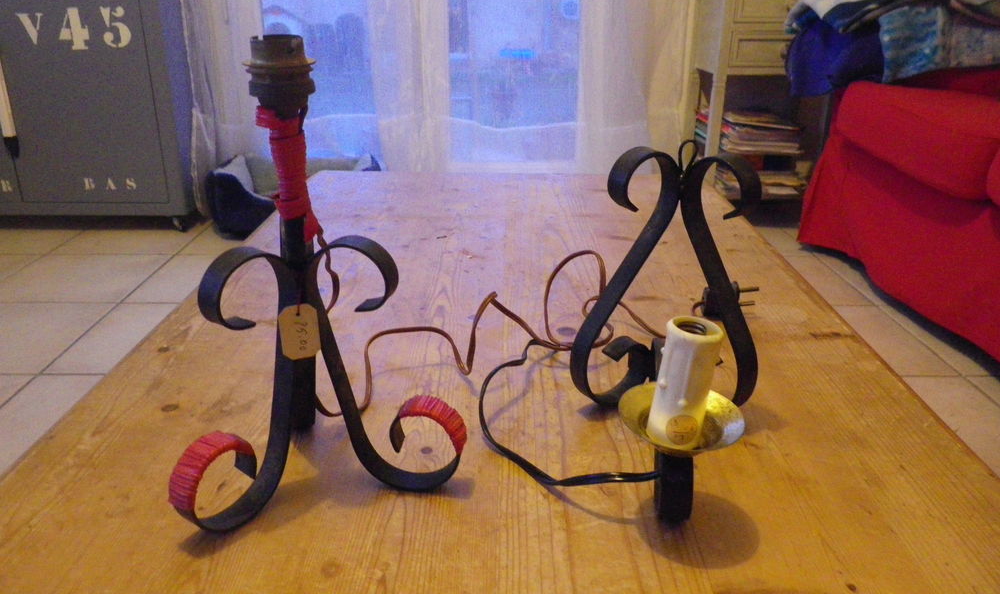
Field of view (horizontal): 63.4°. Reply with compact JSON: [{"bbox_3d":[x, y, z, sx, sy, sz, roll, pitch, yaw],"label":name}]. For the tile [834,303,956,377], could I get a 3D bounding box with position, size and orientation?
[{"bbox_3d":[0.676,0.086,1.635,0.335,0.010,0.335,0,22,-1],"label":"tile"}]

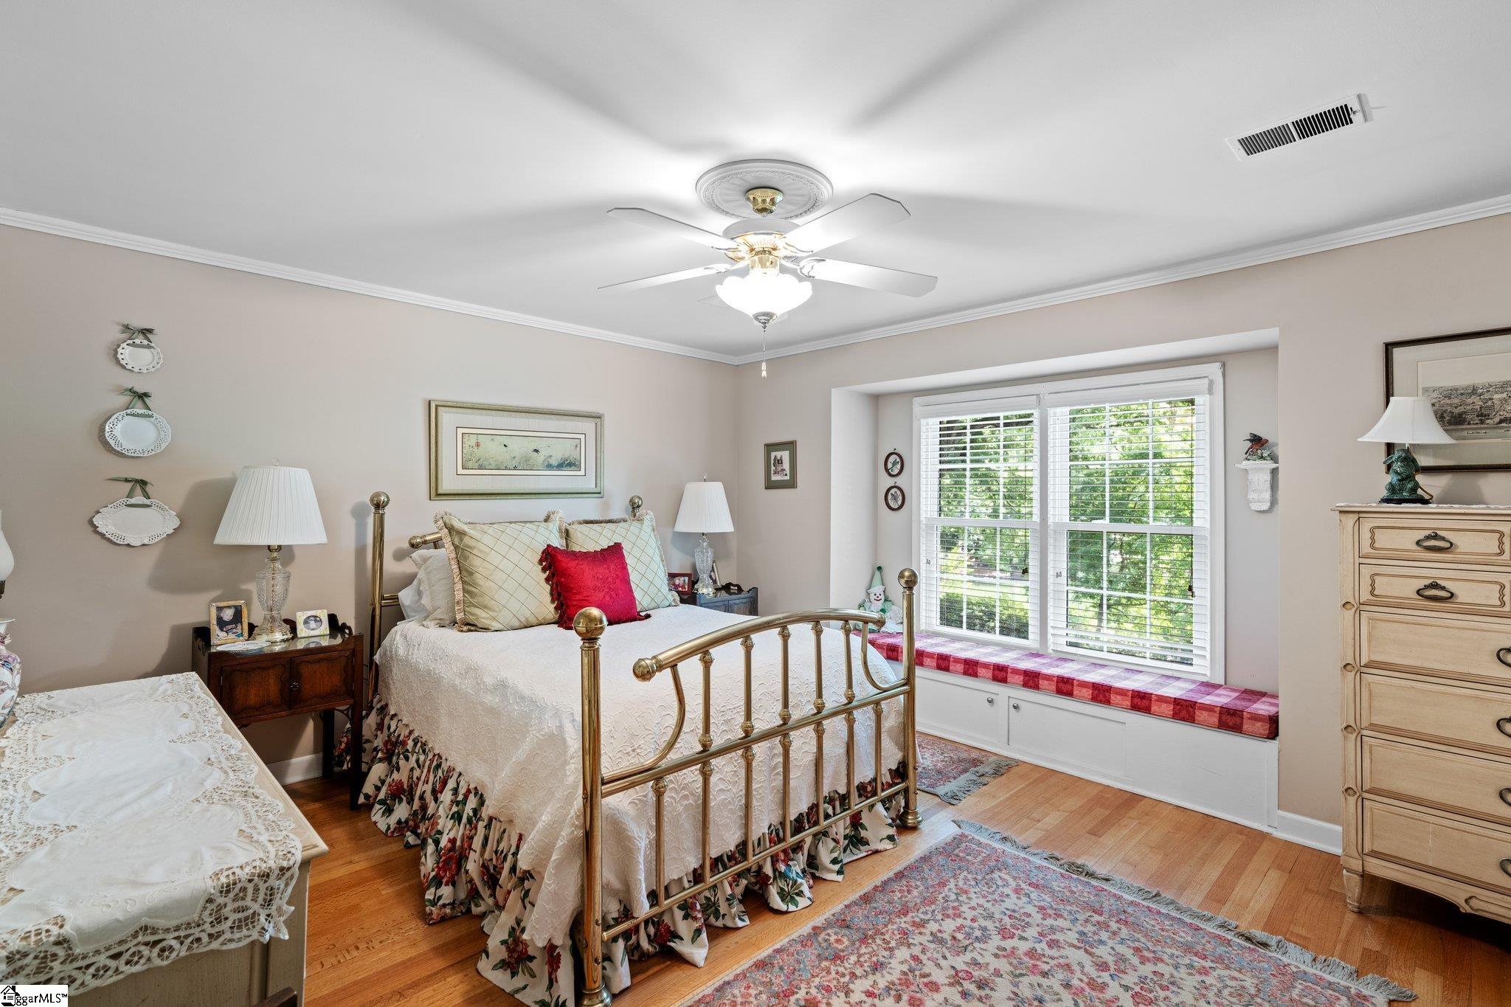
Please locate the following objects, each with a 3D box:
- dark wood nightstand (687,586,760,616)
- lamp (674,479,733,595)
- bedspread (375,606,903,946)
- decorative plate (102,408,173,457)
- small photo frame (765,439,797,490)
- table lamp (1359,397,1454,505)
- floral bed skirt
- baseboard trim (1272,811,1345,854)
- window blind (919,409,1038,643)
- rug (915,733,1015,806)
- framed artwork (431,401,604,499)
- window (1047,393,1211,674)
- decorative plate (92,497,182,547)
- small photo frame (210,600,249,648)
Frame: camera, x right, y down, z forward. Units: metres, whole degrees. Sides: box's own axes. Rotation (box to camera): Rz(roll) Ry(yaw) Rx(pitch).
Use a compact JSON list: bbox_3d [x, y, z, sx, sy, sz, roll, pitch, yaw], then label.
[{"bbox_3d":[-0.333,0.944,4.511,0.528,0.796,0.457,0,1,-44],"label":"dark wood nightstand"},{"bbox_3d":[-0.344,0.215,4.537,0.410,0.790,0.410,1,1,0],"label":"lamp"},{"bbox_3d":[-0.622,0.889,3.081,1.660,0.620,1.980,0,1,-44],"label":"bedspread"},{"bbox_3d":[-2.559,-0.295,2.786,0.208,0.200,0.030,0,1,-44],"label":"decorative plate"},{"bbox_3d":[0.187,-0.268,4.802,0.025,0.329,0.314,0,1,-44],"label":"small photo frame"},{"bbox_3d":[2.237,-0.184,2.318,0.250,0.370,0.250,0,1,-44],"label":"table lamp"},{"bbox_3d":[-0.584,1.139,3.001,1.710,0.429,2.112,0,1,-44],"label":"floral bed skirt"},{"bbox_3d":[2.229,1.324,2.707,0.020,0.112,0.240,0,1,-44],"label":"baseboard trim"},{"bbox_3d":[1.391,0.139,4.254,0.055,1.429,0.790,0,1,-44],"label":"window blind"},{"bbox_3d":[0.684,1.348,3.761,0.660,0.012,1.300,0,1,-44],"label":"rug"},{"bbox_3d":[-1.358,-0.293,3.956,1.059,0.537,0.030,0,1,-44],"label":"framed artwork"},{"bbox_3d":[2.005,0.154,3.655,0.080,1.406,0.799,0,1,-44],"label":"window"},{"bbox_3d":[-2.566,0.076,2.792,0.271,0.201,0.025,0,1,-44],"label":"decorative plate"},{"bbox_3d":[-2.173,0.489,2.771,0.025,0.175,0.119,-12,-7,36],"label":"small photo frame"}]

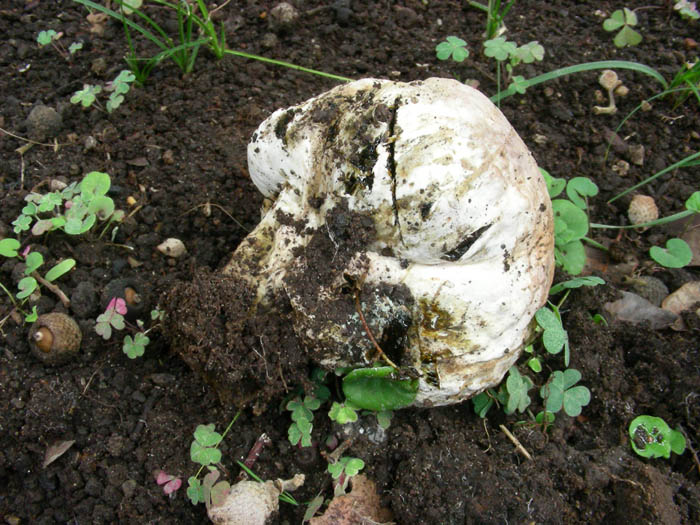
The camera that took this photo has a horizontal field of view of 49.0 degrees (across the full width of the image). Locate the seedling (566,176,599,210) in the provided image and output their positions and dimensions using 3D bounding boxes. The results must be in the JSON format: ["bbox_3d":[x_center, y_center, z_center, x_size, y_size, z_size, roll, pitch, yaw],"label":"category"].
[{"bbox_3d":[0.109,-0.032,0.359,0.015,0.008,0.013,0,55,0],"label":"seedling"}]

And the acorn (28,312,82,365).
[{"bbox_3d":[-0.127,0.033,0.332,0.022,0.022,0.022,-5,81,34],"label":"acorn"}]

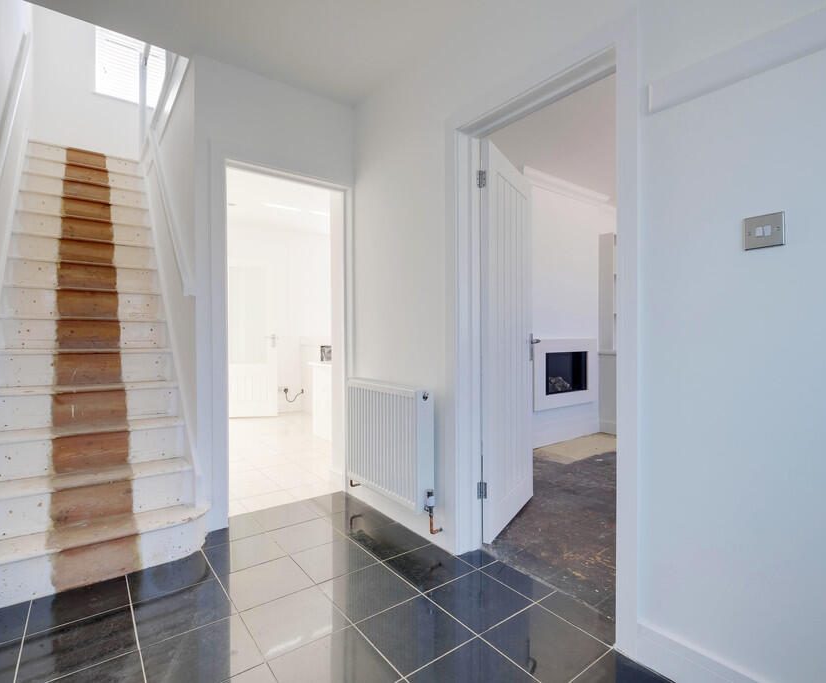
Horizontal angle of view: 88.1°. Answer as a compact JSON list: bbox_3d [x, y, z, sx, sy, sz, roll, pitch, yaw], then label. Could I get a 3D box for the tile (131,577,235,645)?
[{"bbox_3d":[-0.867,1.020,1.617,0.308,0.013,0.308,0,0,-37],"label":"tile"}]

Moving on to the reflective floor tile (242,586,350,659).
[{"bbox_3d":[-0.430,1.020,1.556,0.308,0.013,0.308,0,0,-37],"label":"reflective floor tile"}]

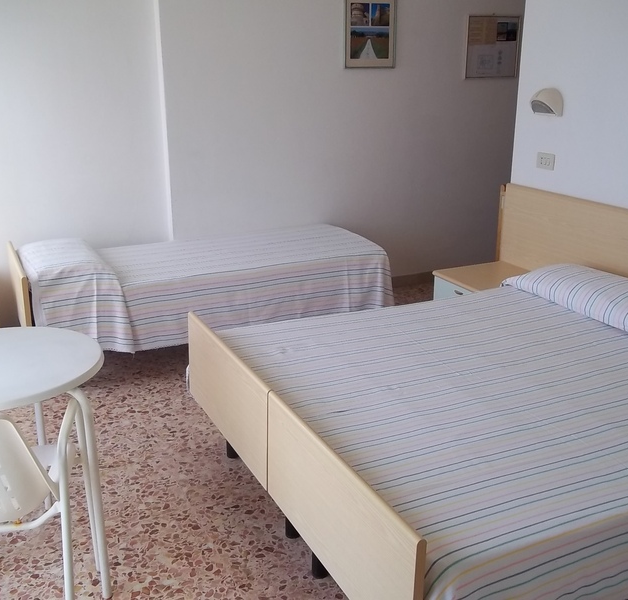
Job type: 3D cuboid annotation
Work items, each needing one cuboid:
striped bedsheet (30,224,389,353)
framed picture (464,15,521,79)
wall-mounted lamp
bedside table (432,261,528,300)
[{"bbox_3d":[-0.607,-0.049,4.196,1.970,0.635,0.880,-9,20,-24],"label":"striped bedsheet"},{"bbox_3d":[1.230,-1.741,5.096,0.440,0.402,0.025,-9,20,-24],"label":"framed picture"},{"bbox_3d":[1.144,-0.989,3.701,0.120,0.132,0.168,-9,20,-24],"label":"wall-mounted lamp"},{"bbox_3d":[0.948,0.104,3.966,0.460,0.475,0.450,-9,20,-24],"label":"bedside table"}]

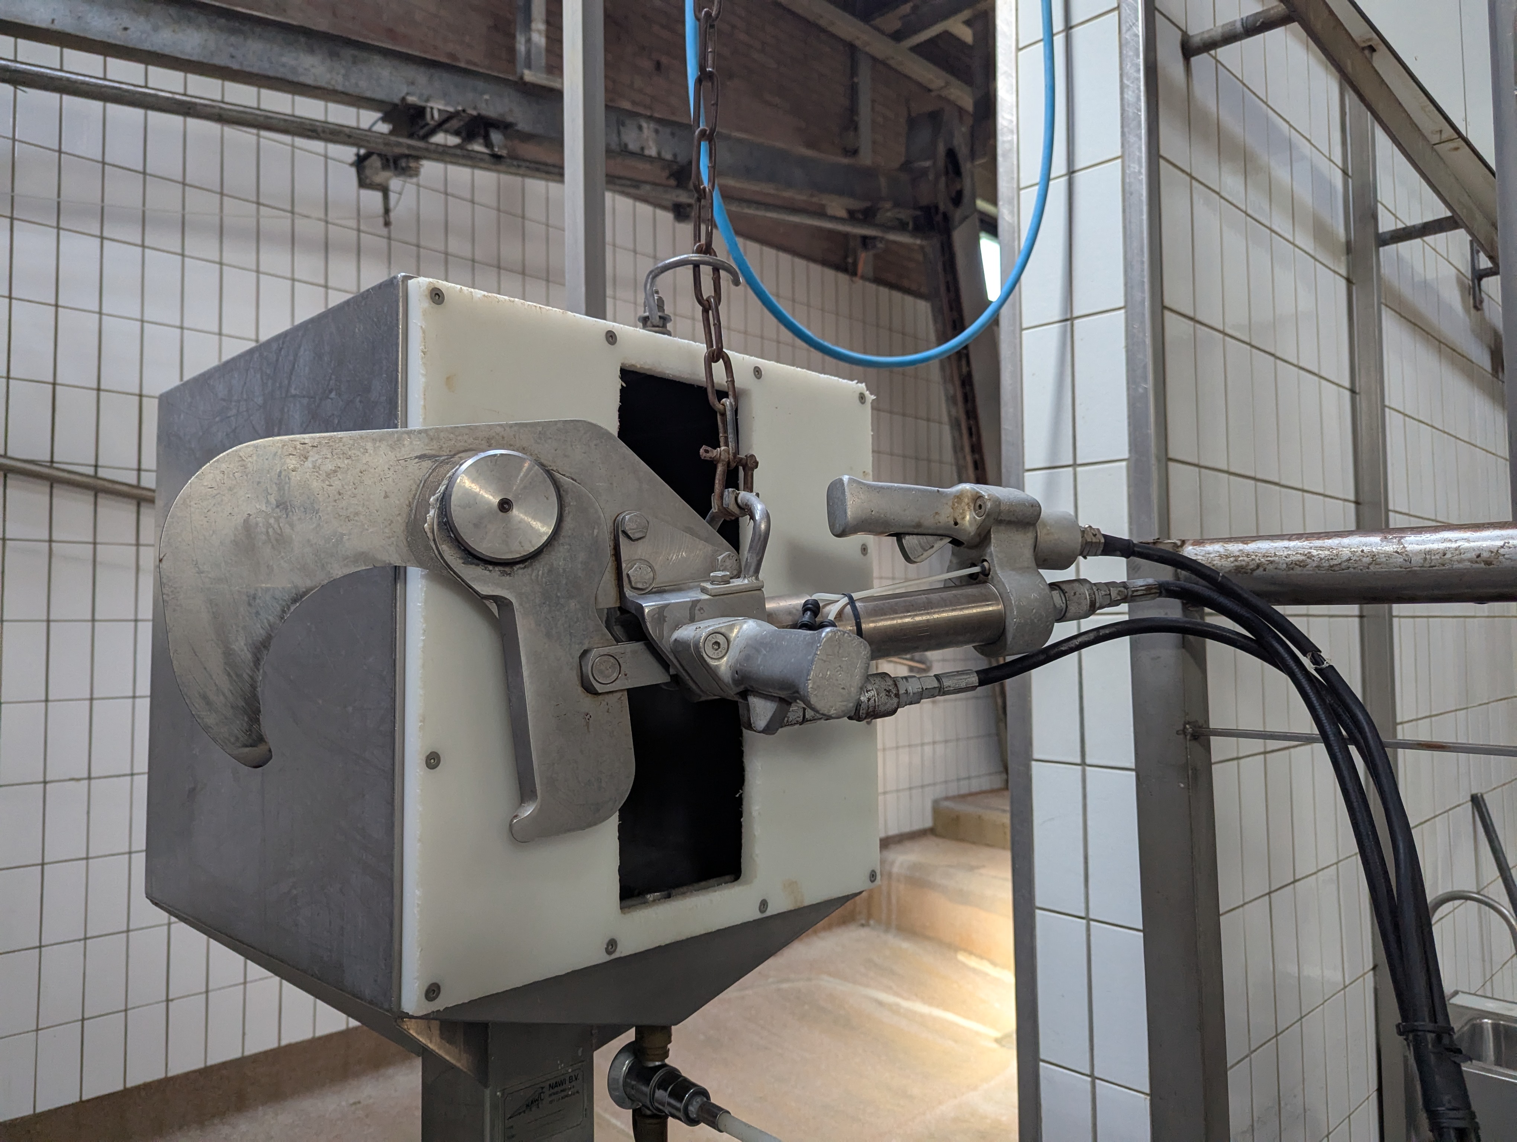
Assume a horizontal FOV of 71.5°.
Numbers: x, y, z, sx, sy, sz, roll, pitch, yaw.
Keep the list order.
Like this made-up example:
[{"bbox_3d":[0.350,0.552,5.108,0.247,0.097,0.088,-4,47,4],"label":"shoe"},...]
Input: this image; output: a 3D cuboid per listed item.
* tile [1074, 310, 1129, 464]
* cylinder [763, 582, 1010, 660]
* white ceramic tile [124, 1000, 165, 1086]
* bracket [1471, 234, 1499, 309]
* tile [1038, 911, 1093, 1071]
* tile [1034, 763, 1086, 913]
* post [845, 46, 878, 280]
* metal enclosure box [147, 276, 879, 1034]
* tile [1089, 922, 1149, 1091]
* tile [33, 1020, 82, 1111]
[{"bbox_3d":[0.560,-0.297,1.708,0.088,0.239,0.012,-3,-4,43],"label":"tile"},{"bbox_3d":[0.108,0.043,0.844,0.220,0.051,0.051,-3,-1,-28],"label":"cylinder"},{"bbox_3d":[-1.951,1.509,3.361,0.114,0.239,0.012,3,-4,-44],"label":"white ceramic tile"},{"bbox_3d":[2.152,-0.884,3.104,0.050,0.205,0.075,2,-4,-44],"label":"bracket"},{"bbox_3d":[0.500,0.685,1.719,0.088,0.239,0.012,-3,-4,43],"label":"tile"},{"bbox_3d":[0.498,0.441,1.733,0.088,0.239,0.012,-3,-4,43],"label":"tile"},{"bbox_3d":[0.579,-2.343,6.045,0.115,1.360,0.090,3,-4,-44],"label":"post"},{"bbox_3d":[-0.243,0.086,1.056,0.500,0.540,0.505,-3,-4,43],"label":"metal enclosure box"},{"bbox_3d":[0.568,0.681,1.655,0.088,0.239,0.012,-3,-4,43],"label":"tile"},{"bbox_3d":[-2.121,1.502,3.194,0.114,0.239,0.012,3,-4,-44],"label":"tile"}]

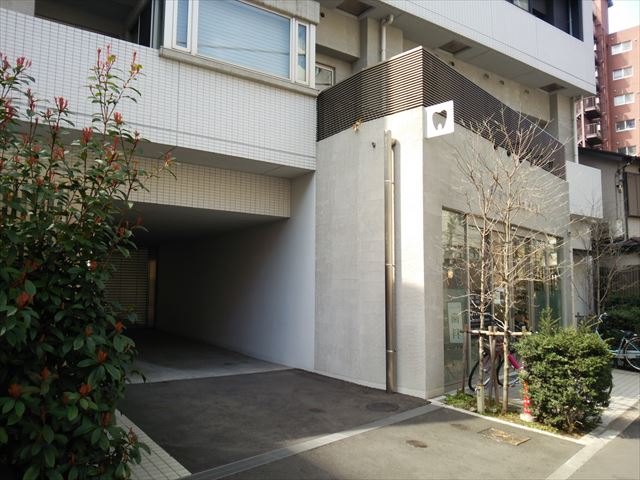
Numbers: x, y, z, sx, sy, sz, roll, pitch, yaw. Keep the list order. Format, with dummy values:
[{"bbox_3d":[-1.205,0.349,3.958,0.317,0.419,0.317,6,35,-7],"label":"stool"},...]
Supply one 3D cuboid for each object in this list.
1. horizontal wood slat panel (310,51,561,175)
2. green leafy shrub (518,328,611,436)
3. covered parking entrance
[{"bbox_3d":[2.675,-1.978,11.112,2.350,0.880,6.500,-4,-7,40],"label":"horizontal wood slat panel"},{"bbox_3d":[2.664,1.493,6.034,0.930,1.050,0.950,-4,-7,40],"label":"green leafy shrub"},{"bbox_3d":[-3.602,0.826,11.715,3.600,3.300,6.800,4,-6,-35],"label":"covered parking entrance"}]

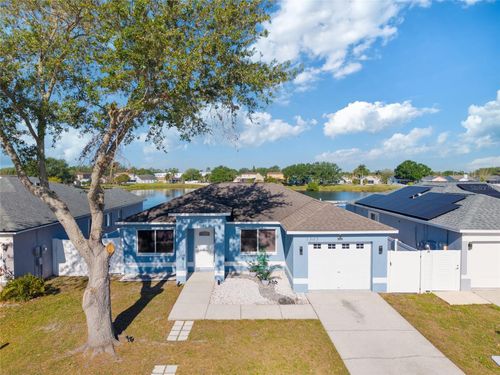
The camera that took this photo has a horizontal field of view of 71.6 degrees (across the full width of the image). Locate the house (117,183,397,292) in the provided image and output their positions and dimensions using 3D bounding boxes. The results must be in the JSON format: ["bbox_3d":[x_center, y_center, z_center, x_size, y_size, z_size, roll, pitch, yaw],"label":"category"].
[{"bbox_3d":[-0.279,2.069,20.426,12.750,4.600,12.000,0,2,-2],"label":"house"}]

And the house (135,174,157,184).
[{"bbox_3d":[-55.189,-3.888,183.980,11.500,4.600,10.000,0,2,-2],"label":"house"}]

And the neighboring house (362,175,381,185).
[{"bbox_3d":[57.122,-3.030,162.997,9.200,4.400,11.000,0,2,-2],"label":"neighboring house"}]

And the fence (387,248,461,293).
[{"bbox_3d":[7.657,3.700,15.160,3.280,1.840,0.120,0,2,-2],"label":"fence"}]

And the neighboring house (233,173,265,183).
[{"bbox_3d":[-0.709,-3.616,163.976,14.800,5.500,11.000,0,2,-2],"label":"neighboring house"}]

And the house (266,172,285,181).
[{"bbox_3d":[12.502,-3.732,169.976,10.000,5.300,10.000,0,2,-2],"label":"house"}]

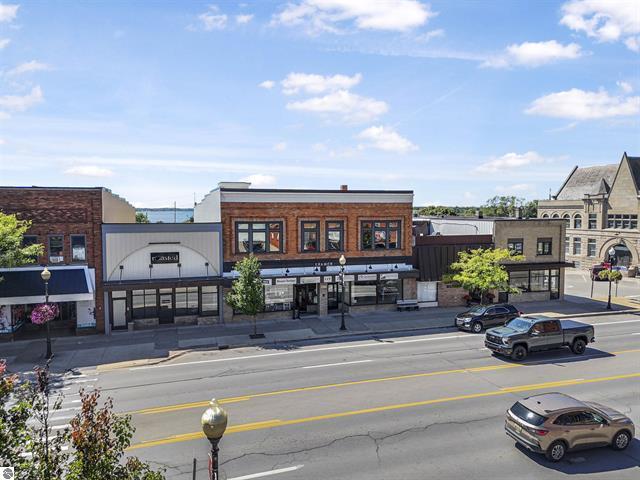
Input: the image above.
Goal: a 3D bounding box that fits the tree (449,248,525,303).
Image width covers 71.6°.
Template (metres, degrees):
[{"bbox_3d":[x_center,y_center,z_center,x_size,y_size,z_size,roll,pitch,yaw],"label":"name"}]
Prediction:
[{"bbox_3d":[12.640,3.265,33.733,5.400,5.274,5.400,-1,4,-17],"label":"tree"}]

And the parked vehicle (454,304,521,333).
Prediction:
[{"bbox_3d":[11.774,5.394,31.146,4.750,1.680,1.840,-1,4,-16],"label":"parked vehicle"}]

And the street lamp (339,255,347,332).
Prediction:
[{"bbox_3d":[1.589,3.583,30.302,0.520,5.141,0.520,0,4,0],"label":"street lamp"}]

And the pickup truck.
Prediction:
[{"bbox_3d":[12.876,5.584,25.958,6.300,2.000,2.080,-1,4,-15],"label":"pickup truck"}]

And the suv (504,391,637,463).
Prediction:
[{"bbox_3d":[8.895,6.435,15.876,4.580,1.680,1.880,-1,4,-15],"label":"suv"}]

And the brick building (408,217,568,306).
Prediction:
[{"bbox_3d":[13.361,1.410,46.087,15.300,7.400,16.000,-1,4,-17],"label":"brick building"}]

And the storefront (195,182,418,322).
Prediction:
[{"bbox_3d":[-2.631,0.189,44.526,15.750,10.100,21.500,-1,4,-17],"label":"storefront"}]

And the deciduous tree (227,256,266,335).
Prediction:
[{"bbox_3d":[-4.772,3.610,28.586,2.400,5.339,2.400,-1,4,-17],"label":"deciduous tree"}]

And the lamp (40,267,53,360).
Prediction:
[{"bbox_3d":[-15.093,4.024,24.486,0.580,5.101,0.580,-1,4,-17],"label":"lamp"}]

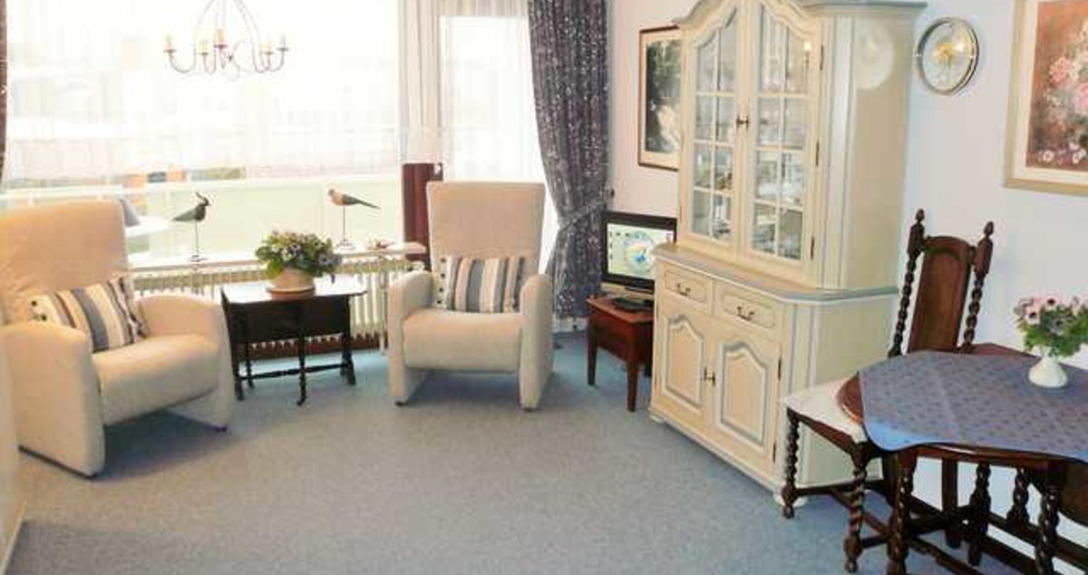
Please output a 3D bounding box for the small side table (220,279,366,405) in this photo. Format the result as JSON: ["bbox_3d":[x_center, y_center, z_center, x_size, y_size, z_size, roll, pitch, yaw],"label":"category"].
[{"bbox_3d":[-1.319,0.290,4.714,0.700,0.520,0.470,-6,14,-22],"label":"small side table"}]

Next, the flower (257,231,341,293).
[{"bbox_3d":[-1.324,-0.141,4.649,0.410,0.340,0.370,-6,14,-22],"label":"flower"}]

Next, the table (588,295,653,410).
[{"bbox_3d":[0.511,0.331,4.597,0.420,0.470,0.510,-6,14,-22],"label":"table"}]

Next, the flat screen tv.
[{"bbox_3d":[0.491,-0.149,4.542,0.440,0.470,0.150,8,15,34],"label":"flat screen tv"}]

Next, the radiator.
[{"bbox_3d":[-1.568,0.102,5.075,1.740,0.490,0.130,-6,14,-22],"label":"radiator"}]

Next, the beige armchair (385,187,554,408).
[{"bbox_3d":[-0.363,0.005,4.700,0.770,1.070,0.800,1,13,7],"label":"beige armchair"}]

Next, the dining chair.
[{"bbox_3d":[1.170,0.338,3.059,0.540,1.120,0.450,-5,14,-18],"label":"dining chair"}]

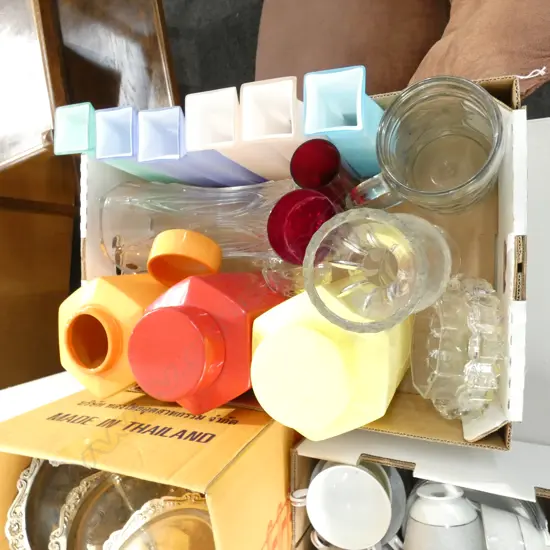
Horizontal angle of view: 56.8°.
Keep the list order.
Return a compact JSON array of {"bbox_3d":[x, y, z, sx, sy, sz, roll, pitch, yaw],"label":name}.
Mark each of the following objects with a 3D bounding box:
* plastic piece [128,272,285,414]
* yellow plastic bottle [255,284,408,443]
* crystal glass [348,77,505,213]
[{"bbox_3d":[-0.053,0.064,0.536,0.126,0.227,0.114,-32,81,20],"label":"plastic piece"},{"bbox_3d":[0.060,0.072,0.483,0.126,0.243,0.114,-28,82,20],"label":"yellow plastic bottle"},{"bbox_3d":[0.140,-0.100,0.480,0.138,0.172,0.093,-29,82,20],"label":"crystal glass"}]

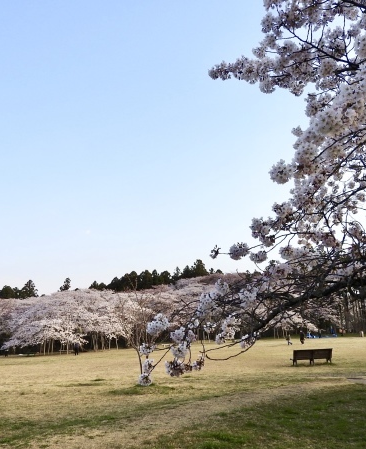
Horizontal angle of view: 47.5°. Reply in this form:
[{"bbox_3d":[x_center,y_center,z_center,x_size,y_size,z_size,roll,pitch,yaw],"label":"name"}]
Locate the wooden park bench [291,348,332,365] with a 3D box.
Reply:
[{"bbox_3d":[6.393,6.578,20.600,1.910,0.730,0.600,-1,-15,-4],"label":"wooden park bench"}]

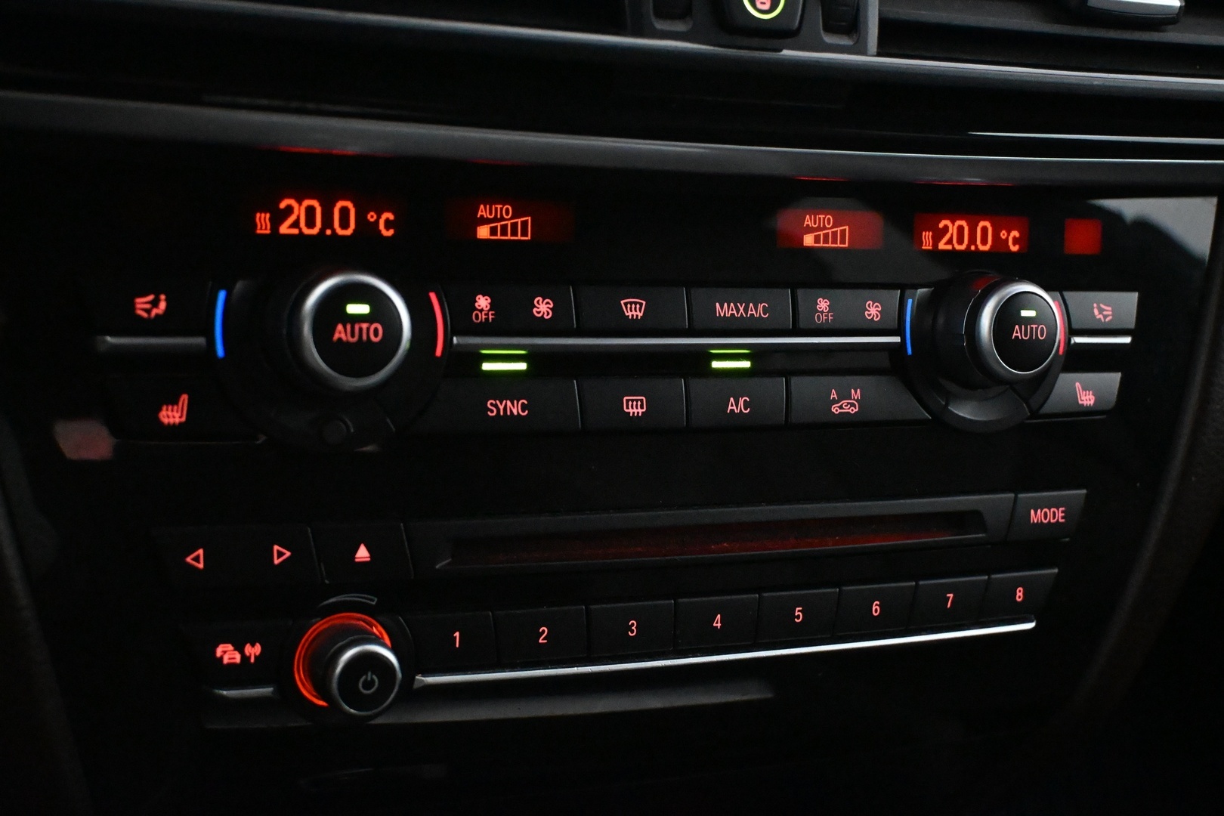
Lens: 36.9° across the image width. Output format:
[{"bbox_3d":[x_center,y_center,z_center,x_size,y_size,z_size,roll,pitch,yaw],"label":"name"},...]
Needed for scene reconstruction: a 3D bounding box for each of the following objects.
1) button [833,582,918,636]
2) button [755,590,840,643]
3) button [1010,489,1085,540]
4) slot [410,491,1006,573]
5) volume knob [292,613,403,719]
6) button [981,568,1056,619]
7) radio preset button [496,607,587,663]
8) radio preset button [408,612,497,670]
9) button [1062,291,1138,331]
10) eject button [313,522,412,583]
[{"bbox_3d":[0.055,0.042,0.392,0.019,0.011,0.004,-1,8,-27],"label":"button"},{"bbox_3d":[0.038,0.043,0.383,0.019,0.011,0.004,-1,8,-27],"label":"button"},{"bbox_3d":[0.097,0.024,0.416,0.021,0.011,0.007,-1,8,-27],"label":"button"},{"bbox_3d":[0.024,0.025,0.380,0.144,0.011,0.010,-1,8,-27],"label":"slot"},{"bbox_3d":[-0.046,0.047,0.331,0.019,0.019,0.013,-1,10,-27],"label":"volume knob"},{"bbox_3d":[0.091,0.042,0.415,0.021,0.011,0.007,-1,8,-27],"label":"button"},{"bbox_3d":[-0.015,0.044,0.357,0.019,0.011,0.004,-1,8,-27],"label":"radio preset button"},{"bbox_3d":[-0.032,0.044,0.353,0.019,0.011,0.007,-1,8,-27],"label":"radio preset button"},{"bbox_3d":[0.107,-0.022,0.406,0.022,0.009,0.004,-1,4,-27],"label":"button"},{"bbox_3d":[-0.048,0.027,0.342,0.020,0.011,0.007,-1,8,-27],"label":"eject button"}]

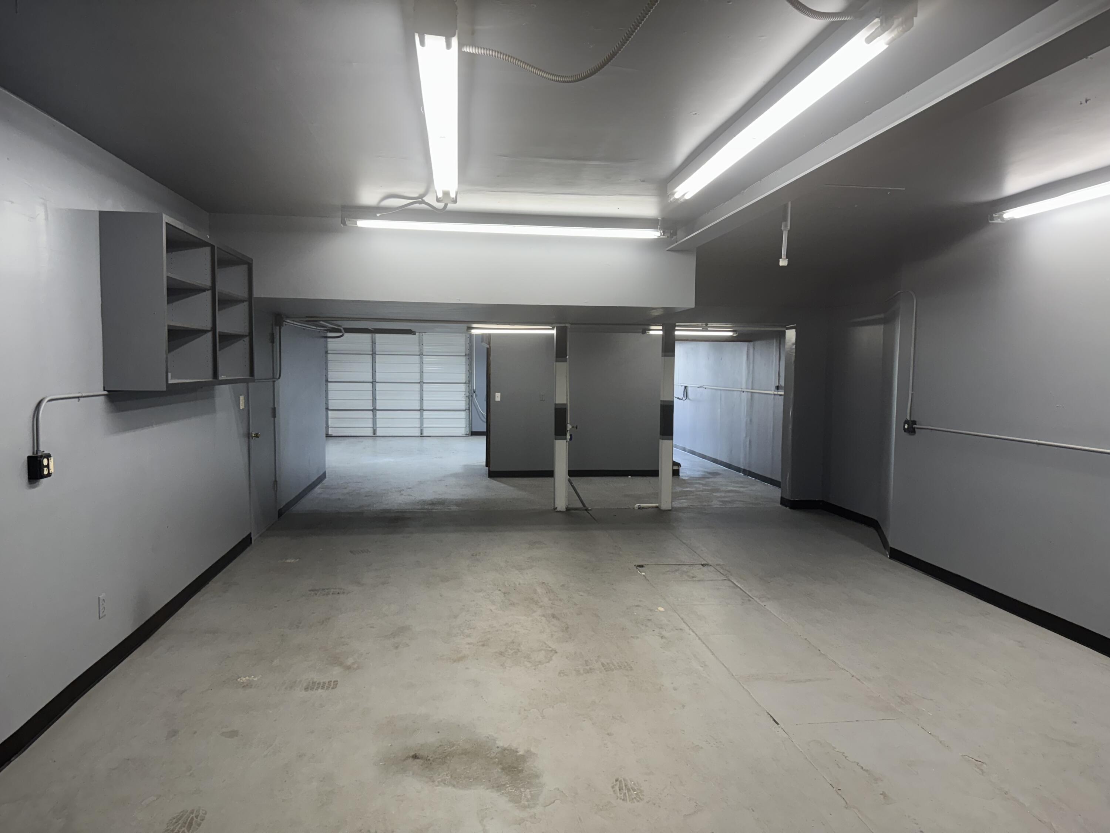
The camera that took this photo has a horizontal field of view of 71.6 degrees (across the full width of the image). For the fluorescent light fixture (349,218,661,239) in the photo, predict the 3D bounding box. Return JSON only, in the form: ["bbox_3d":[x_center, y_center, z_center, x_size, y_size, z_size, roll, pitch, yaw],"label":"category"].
[{"bbox_3d":[-0.314,-1.407,5.602,2.390,0.121,0.124,0,4,-7],"label":"fluorescent light fixture"}]

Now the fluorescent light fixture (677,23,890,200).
[{"bbox_3d":[0.828,-1.237,3.316,0.123,0.113,2.432,0,4,-5],"label":"fluorescent light fixture"}]

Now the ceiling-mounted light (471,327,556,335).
[{"bbox_3d":[-0.472,-1.061,9.554,1.217,0.106,0.116,0,4,-7],"label":"ceiling-mounted light"}]

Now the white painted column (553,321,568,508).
[{"bbox_3d":[0.073,0.019,8.606,0.133,2.075,0.138,0,4,-7],"label":"white painted column"}]

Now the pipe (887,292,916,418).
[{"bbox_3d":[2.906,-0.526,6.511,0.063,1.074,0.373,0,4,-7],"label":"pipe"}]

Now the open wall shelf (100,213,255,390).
[{"bbox_3d":[-2.296,-0.652,4.866,0.314,0.908,1.776,0,4,-7],"label":"open wall shelf"}]

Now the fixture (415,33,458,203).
[{"bbox_3d":[-0.502,-1.263,3.465,0.130,0.113,2.432,0,4,-7],"label":"fixture"}]

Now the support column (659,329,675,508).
[{"bbox_3d":[1.274,0.021,8.762,0.133,2.078,0.138,0,4,-7],"label":"support column"}]

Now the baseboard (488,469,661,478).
[{"bbox_3d":[0.405,0.831,11.148,2.724,0.106,0.020,0,4,-7],"label":"baseboard"}]

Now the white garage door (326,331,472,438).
[{"bbox_3d":[-3.409,-0.729,16.820,3.074,2.332,0.058,0,4,-7],"label":"white garage door"}]

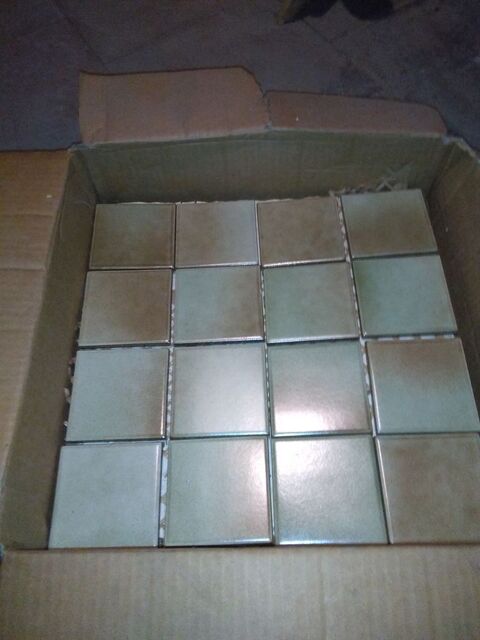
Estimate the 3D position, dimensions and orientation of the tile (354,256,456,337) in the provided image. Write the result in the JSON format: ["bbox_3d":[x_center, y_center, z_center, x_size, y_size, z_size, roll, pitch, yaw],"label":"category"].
[{"bbox_3d":[0.141,-0.021,0.452,0.077,0.007,0.077,-3,61,2],"label":"tile"}]

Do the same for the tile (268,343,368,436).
[{"bbox_3d":[0.063,0.055,0.415,0.077,0.007,0.077,-3,61,2],"label":"tile"}]

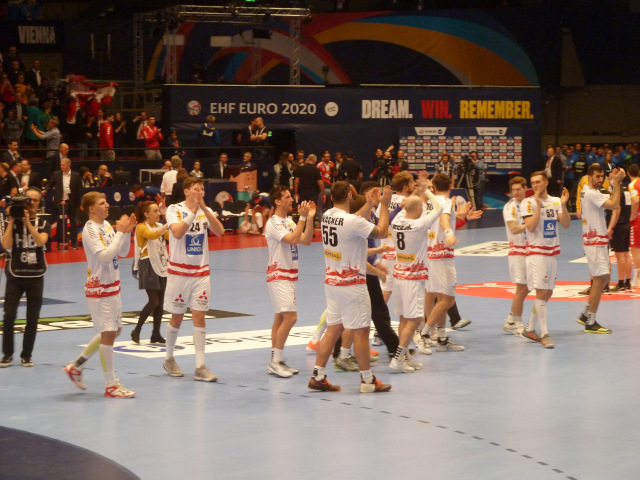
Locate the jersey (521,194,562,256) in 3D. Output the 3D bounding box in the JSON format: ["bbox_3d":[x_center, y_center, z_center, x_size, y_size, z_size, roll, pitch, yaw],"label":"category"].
[{"bbox_3d":[2.532,-0.161,21.931,0.480,0.699,0.340,-3,5,-42],"label":"jersey"}]

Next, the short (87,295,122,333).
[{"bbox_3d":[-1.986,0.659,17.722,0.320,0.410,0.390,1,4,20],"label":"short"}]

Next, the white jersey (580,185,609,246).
[{"bbox_3d":[3.265,-0.291,22.870,0.320,0.720,0.500,-1,4,-8],"label":"white jersey"}]

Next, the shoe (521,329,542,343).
[{"bbox_3d":[2.437,1.093,22.020,0.295,0.120,0.110,16,13,42],"label":"shoe"}]

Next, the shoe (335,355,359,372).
[{"bbox_3d":[0.277,1.250,19.358,0.300,0.125,0.115,7,6,25],"label":"shoe"}]

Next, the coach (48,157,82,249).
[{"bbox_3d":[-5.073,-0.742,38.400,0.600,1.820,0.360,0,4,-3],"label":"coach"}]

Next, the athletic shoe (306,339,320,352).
[{"bbox_3d":[0.011,1.172,21.097,0.310,0.125,0.115,1,4,14],"label":"athletic shoe"}]

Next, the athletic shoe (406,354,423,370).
[{"bbox_3d":[0.953,1.255,19.483,0.300,0.125,0.110,-3,4,-38],"label":"athletic shoe"}]

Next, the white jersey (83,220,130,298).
[{"bbox_3d":[-1.969,0.179,17.692,0.380,0.730,0.480,2,4,25],"label":"white jersey"}]

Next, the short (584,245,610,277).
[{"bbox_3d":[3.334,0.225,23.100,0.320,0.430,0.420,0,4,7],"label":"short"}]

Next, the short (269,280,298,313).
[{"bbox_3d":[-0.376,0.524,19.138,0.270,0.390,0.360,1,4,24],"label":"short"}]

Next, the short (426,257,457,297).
[{"bbox_3d":[1.334,0.385,21.113,0.320,0.473,0.370,-2,4,-25],"label":"short"}]

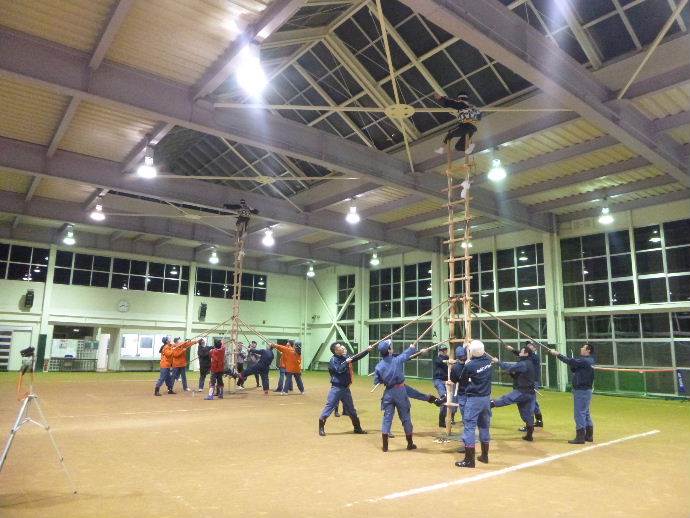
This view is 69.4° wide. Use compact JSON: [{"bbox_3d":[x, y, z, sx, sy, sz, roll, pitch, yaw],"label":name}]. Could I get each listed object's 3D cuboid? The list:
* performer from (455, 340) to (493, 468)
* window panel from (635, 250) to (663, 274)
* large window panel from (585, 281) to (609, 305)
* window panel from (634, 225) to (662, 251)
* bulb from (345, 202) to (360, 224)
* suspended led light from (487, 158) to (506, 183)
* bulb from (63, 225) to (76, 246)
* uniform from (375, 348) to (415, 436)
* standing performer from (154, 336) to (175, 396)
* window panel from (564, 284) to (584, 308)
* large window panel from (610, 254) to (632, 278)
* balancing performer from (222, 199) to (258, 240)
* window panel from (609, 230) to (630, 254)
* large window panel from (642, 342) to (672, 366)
[{"bbox_3d":[1.886,2.086,7.336,0.420,1.738,0.500,-8,-14,41],"label":"performer"},{"bbox_3d":[13.050,0.164,21.208,0.080,1.005,1.056,10,-13,-37],"label":"window panel"},{"bbox_3d":[11.563,1.636,22.839,0.080,1.058,1.092,10,-13,-37],"label":"large window panel"},{"bbox_3d":[11.775,-0.827,19.359,0.070,0.940,0.970,9,-13,-37],"label":"window panel"},{"bbox_3d":[0.324,-1.967,21.549,0.550,0.820,0.550,10,-13,-37],"label":"bulb"},{"bbox_3d":[4.421,-2.574,14.500,0.530,0.620,0.530,1,-10,0],"label":"suspended led light"},{"bbox_3d":[-13.893,-1.185,25.138,0.560,0.950,0.560,1,-10,0],"label":"bulb"},{"bbox_3d":[0.816,2.145,8.131,0.560,1.350,0.480,-5,-12,30],"label":"uniform"},{"bbox_3d":[-5.545,3.321,15.400,0.720,1.770,0.550,6,-11,-24],"label":"standing performer"},{"bbox_3d":[10.075,1.642,21.843,0.090,1.000,0.970,9,-13,-38],"label":"window panel"},{"bbox_3d":[11.095,0.307,20.017,0.070,0.930,0.880,9,-13,-37],"label":"large window panel"},{"bbox_3d":[-3.901,-1.463,18.700,1.250,1.500,0.600,2,-10,-5],"label":"balancing performer"},{"bbox_3d":[11.111,-0.663,20.192,0.070,0.930,0.880,9,-13,-37],"label":"window panel"},{"bbox_3d":[11.964,3.652,19.051,0.090,1.000,1.030,9,-13,-38],"label":"large window panel"}]

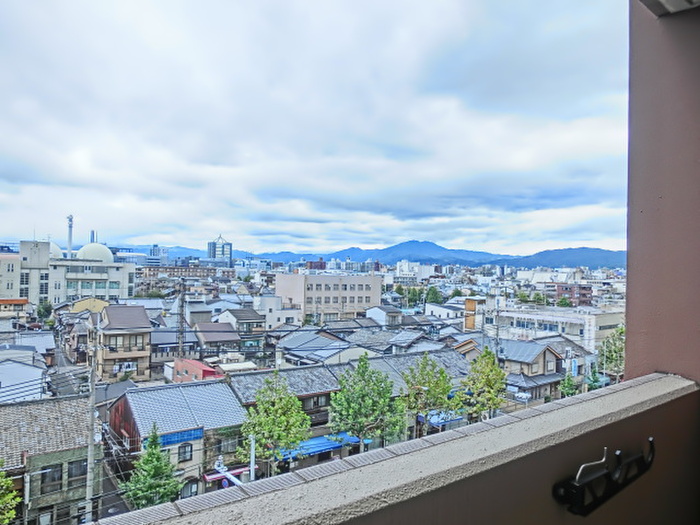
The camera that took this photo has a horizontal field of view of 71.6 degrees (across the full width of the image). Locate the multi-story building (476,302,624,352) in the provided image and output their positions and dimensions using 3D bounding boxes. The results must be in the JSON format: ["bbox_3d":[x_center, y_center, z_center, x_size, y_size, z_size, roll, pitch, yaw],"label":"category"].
[{"bbox_3d":[43.343,15.002,106.225,14.500,11.300,26.000,1,0,-37],"label":"multi-story building"}]

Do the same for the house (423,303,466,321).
[{"bbox_3d":[27.319,16.361,137.978,6.500,8.300,10.500,1,0,-34],"label":"house"}]

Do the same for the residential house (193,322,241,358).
[{"bbox_3d":[-21.078,13.474,77.041,5.800,7.200,6.000,2,-1,-37],"label":"residential house"}]

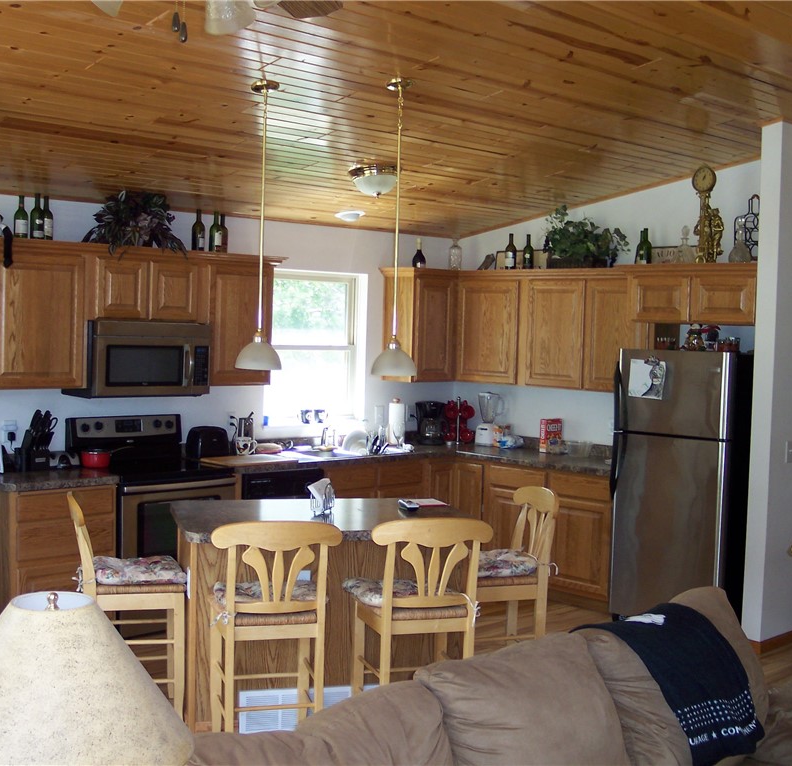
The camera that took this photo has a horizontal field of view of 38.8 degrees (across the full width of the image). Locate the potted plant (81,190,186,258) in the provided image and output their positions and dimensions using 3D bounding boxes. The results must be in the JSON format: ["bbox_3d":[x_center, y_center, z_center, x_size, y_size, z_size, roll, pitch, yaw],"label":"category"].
[{"bbox_3d":[-1.497,-0.912,6.500,0.610,0.385,0.420,-1,4,-43],"label":"potted plant"}]

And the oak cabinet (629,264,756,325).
[{"bbox_3d":[1.923,-0.519,6.737,0.590,0.340,0.840,-1,4,-43],"label":"oak cabinet"}]

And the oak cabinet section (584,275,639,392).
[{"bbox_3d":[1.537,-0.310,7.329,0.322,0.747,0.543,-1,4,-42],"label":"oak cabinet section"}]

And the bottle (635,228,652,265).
[{"bbox_3d":[1.577,-0.837,7.120,0.075,0.283,0.075,-1,4,-43],"label":"bottle"}]

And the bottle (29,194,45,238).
[{"bbox_3d":[-1.971,-0.889,6.165,0.076,0.305,0.076,-1,4,-43],"label":"bottle"}]

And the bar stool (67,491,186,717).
[{"bbox_3d":[-1.199,0.985,4.983,0.510,0.995,0.500,1,3,-16],"label":"bar stool"}]

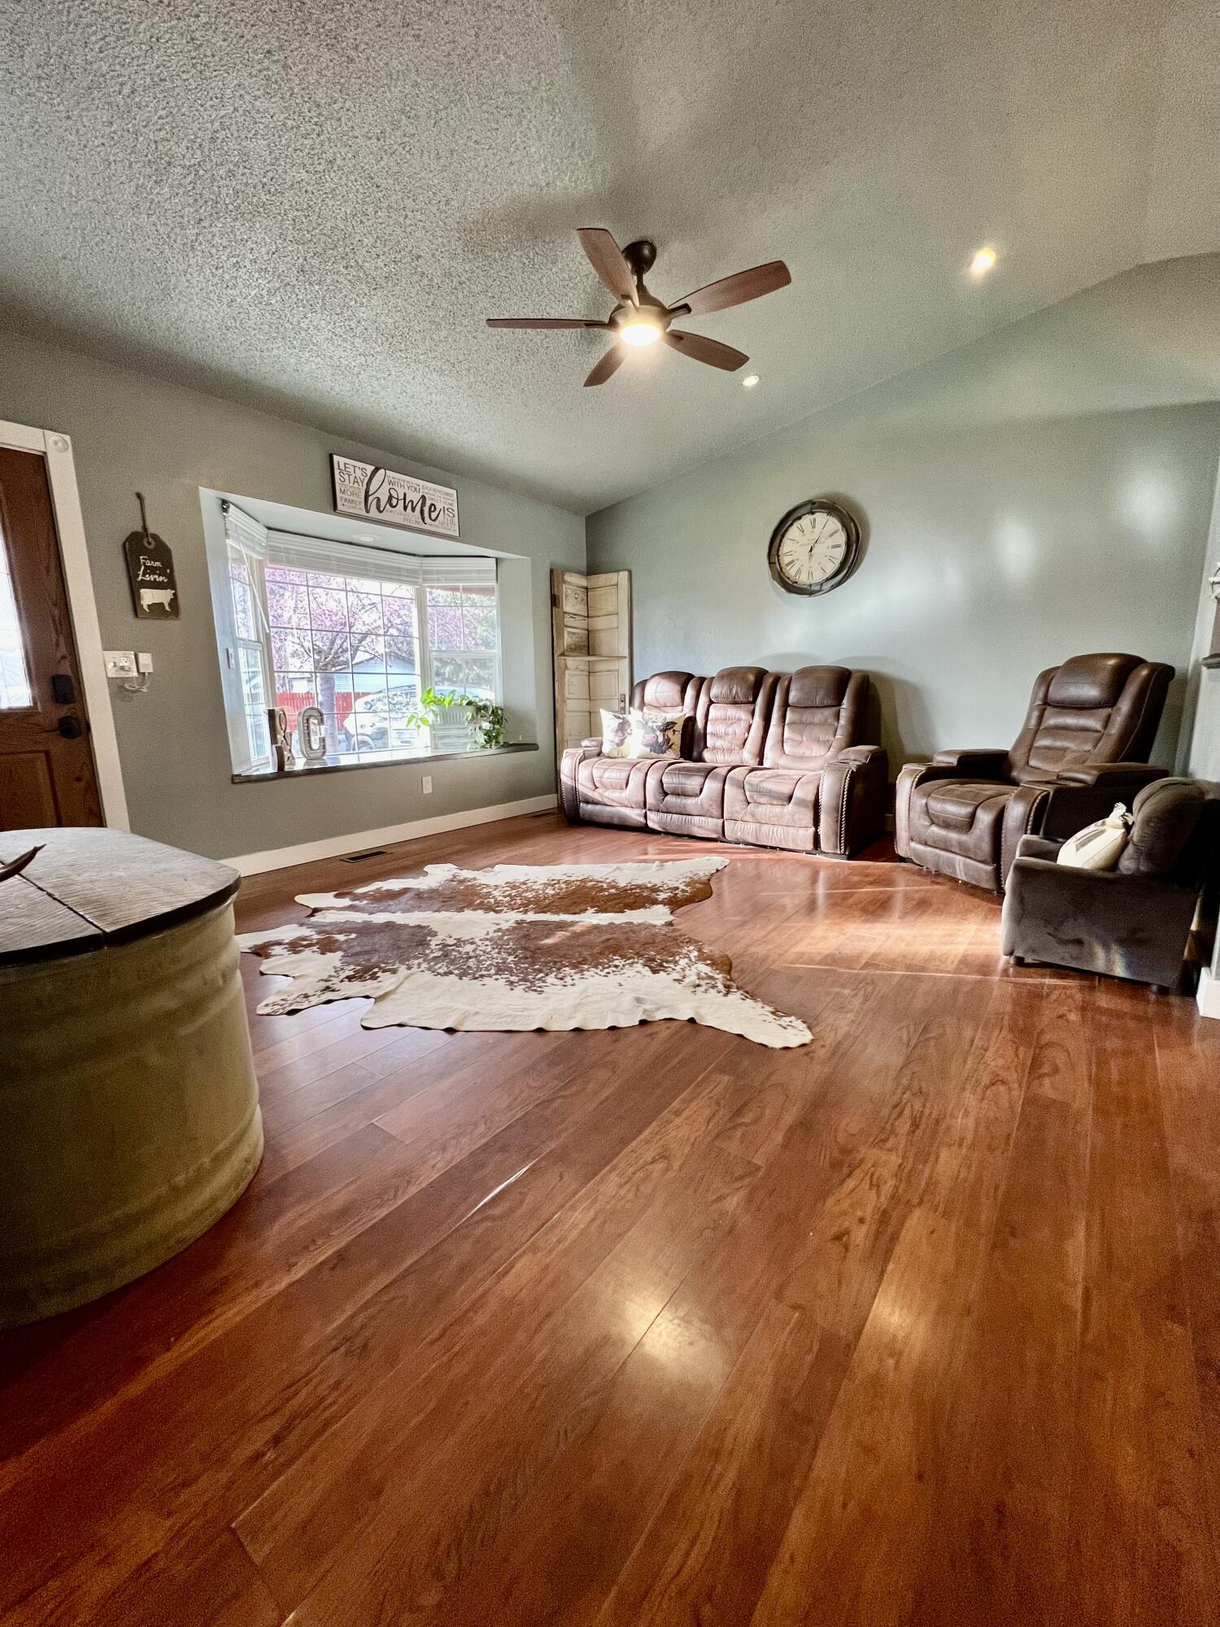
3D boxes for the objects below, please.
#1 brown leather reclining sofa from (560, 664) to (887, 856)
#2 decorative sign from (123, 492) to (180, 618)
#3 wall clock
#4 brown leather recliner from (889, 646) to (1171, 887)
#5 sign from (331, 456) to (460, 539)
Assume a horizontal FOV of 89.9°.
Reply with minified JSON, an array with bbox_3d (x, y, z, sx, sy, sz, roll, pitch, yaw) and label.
[{"bbox_3d":[0.802,-0.491,4.611,2.300,1.160,0.980,8,14,38],"label":"brown leather reclining sofa"},{"bbox_3d":[-2.239,-1.252,2.985,0.025,0.575,0.210,8,14,38],"label":"decorative sign"},{"bbox_3d":[1.413,-1.870,4.294,0.635,0.635,0.075,8,14,38],"label":"wall clock"},{"bbox_3d":[2.278,-0.245,3.228,0.950,1.150,0.930,-4,11,-16],"label":"brown leather recliner"},{"bbox_3d":[-1.346,-2.040,3.971,0.040,0.312,0.905,8,14,38],"label":"sign"}]

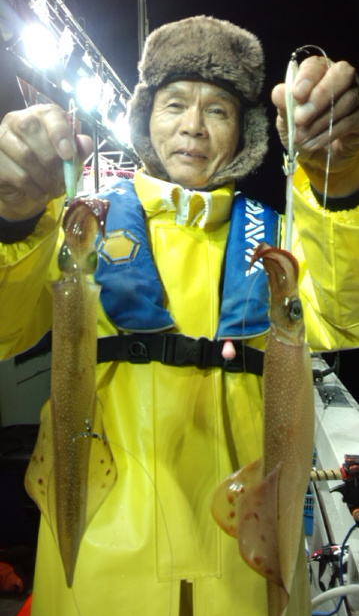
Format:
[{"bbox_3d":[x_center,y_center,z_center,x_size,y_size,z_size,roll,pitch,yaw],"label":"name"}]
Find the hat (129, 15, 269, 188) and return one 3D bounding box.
[{"bbox_3d":[0.032,-0.343,0.820,0.230,0.270,0.250,5,13,2],"label":"hat"}]

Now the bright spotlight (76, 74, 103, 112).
[{"bbox_3d":[-0.644,-1.536,3.400,0.190,0.265,0.190,-3,6,-14],"label":"bright spotlight"}]

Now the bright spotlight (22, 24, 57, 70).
[{"bbox_3d":[-0.776,-1.460,2.650,0.190,0.265,0.190,-3,6,-14],"label":"bright spotlight"}]

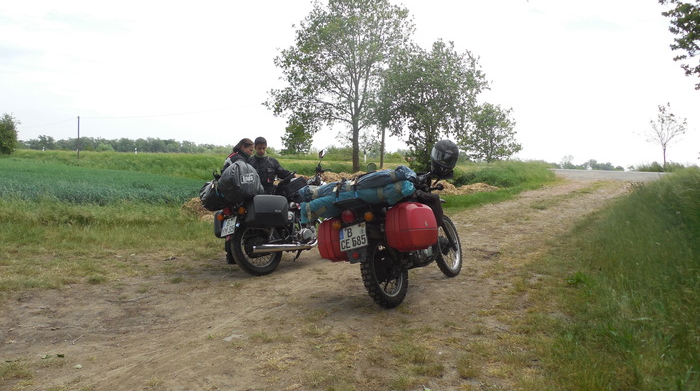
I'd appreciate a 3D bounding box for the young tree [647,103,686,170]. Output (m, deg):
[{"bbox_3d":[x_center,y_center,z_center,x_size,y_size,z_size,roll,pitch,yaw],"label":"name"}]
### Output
[{"bbox_3d":[21.288,-3.968,34.000,2.690,4.710,2.560,1,5,0],"label":"young tree"}]

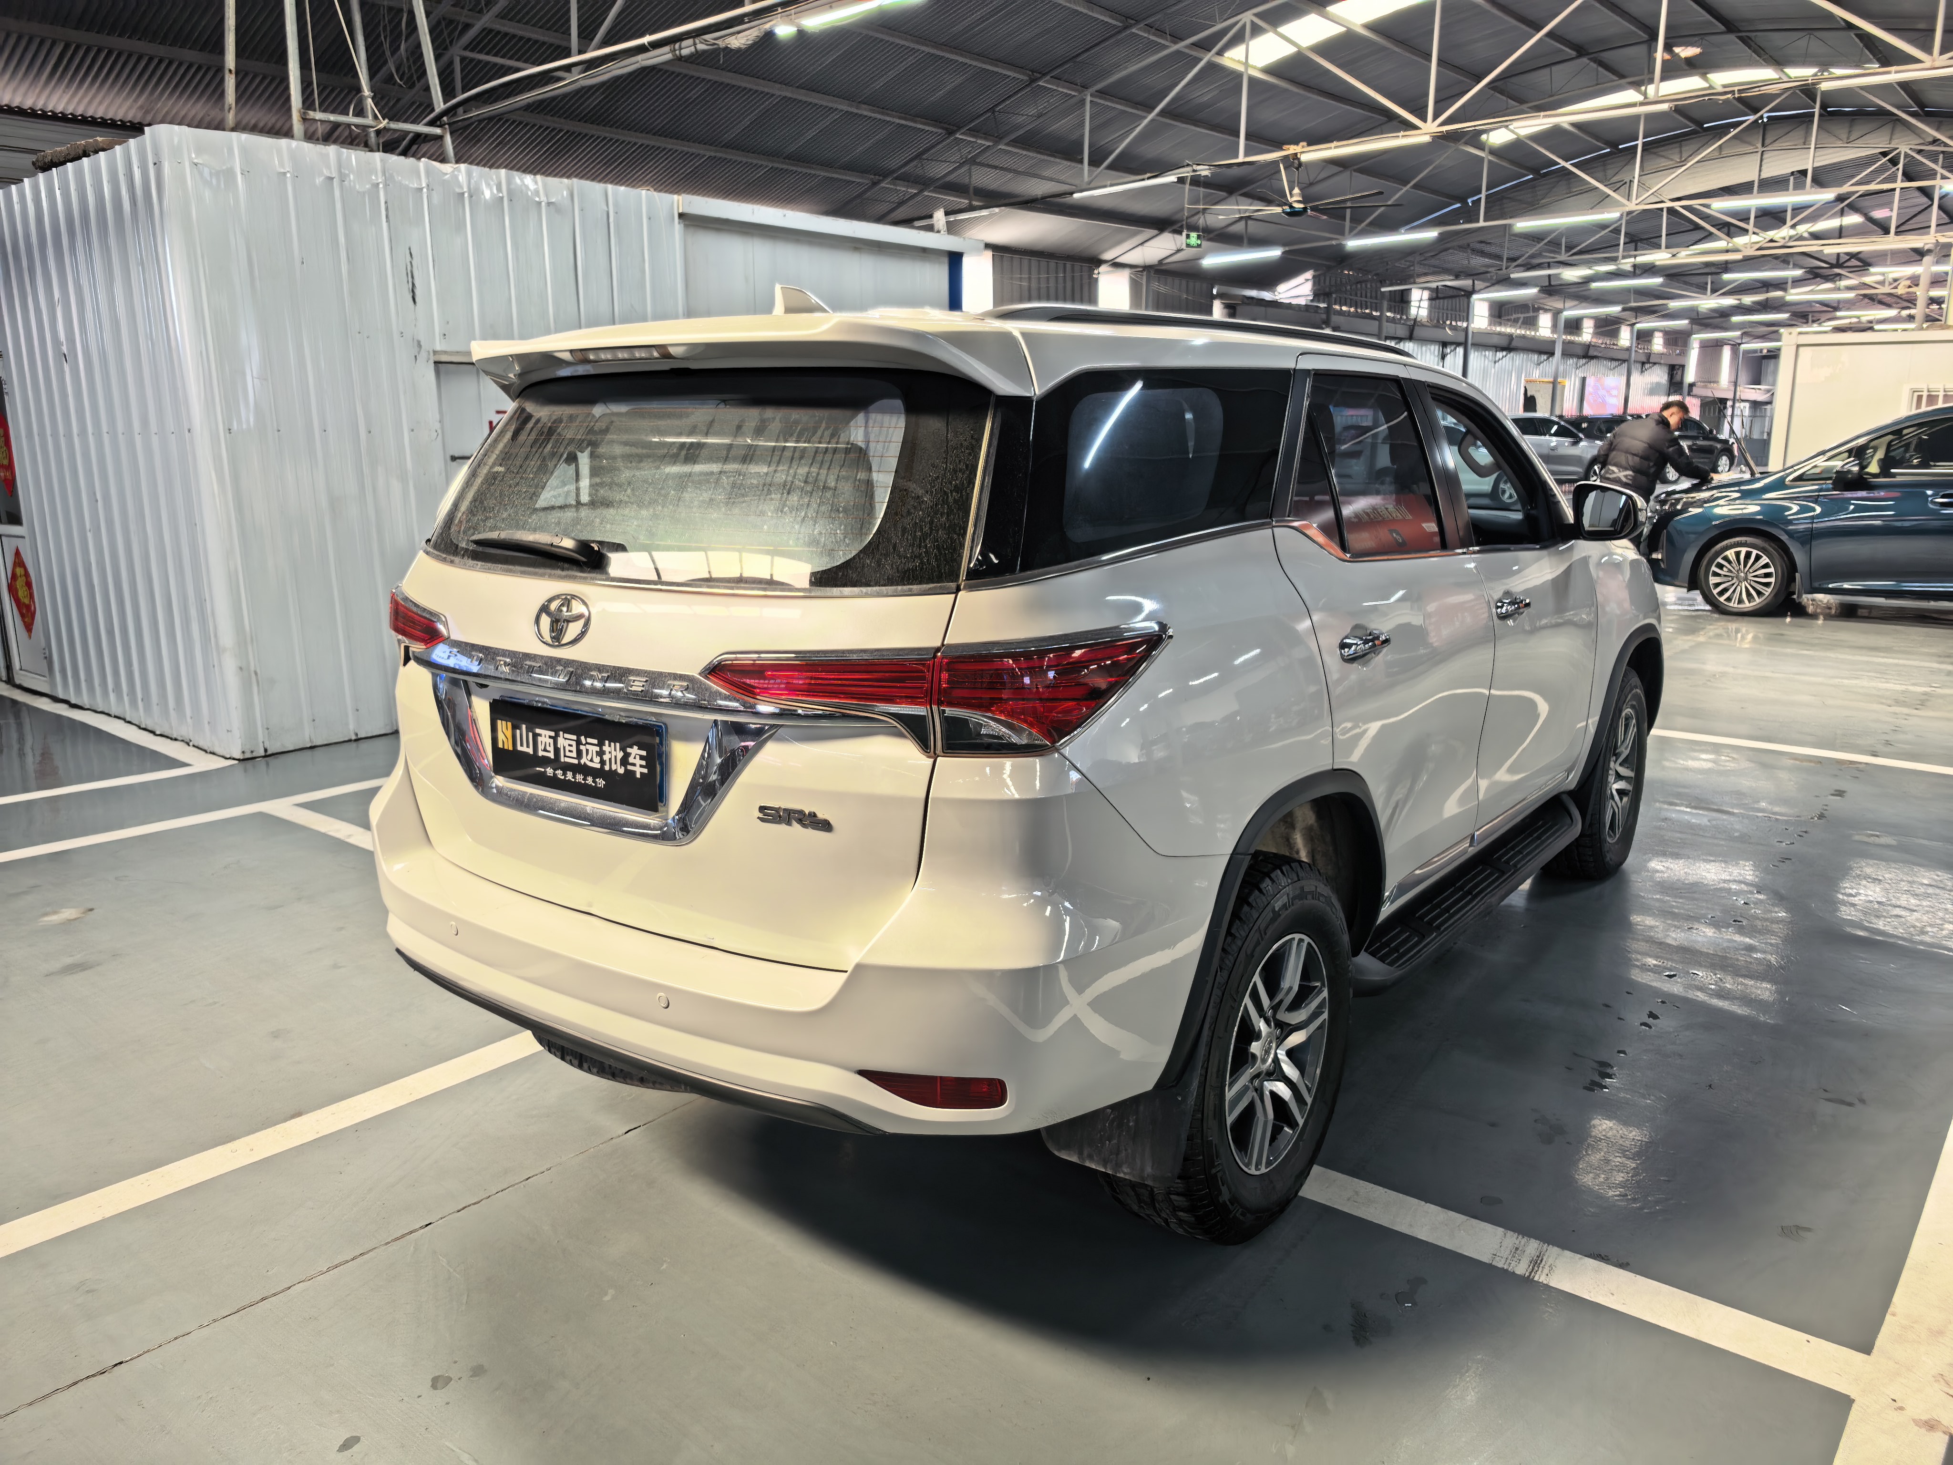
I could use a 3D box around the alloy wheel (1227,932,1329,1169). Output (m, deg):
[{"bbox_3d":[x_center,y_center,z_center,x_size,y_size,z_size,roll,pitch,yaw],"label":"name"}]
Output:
[{"bbox_3d":[0.532,0.620,2.708,0.190,0.475,0.475,9,16,37],"label":"alloy wheel"}]

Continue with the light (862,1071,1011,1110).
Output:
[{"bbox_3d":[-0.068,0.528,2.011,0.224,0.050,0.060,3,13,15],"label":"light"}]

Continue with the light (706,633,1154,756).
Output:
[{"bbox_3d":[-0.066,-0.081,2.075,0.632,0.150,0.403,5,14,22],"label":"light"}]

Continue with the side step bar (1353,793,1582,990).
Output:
[{"bbox_3d":[1.308,0.399,3.624,0.200,0.100,1.600,9,16,37],"label":"side step bar"}]

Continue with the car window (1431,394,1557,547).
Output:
[{"bbox_3d":[1.408,-0.711,3.675,0.050,0.431,0.786,-12,2,39],"label":"car window"}]

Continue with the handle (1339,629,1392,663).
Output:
[{"bbox_3d":[0.764,-0.172,2.664,0.050,0.047,0.220,9,16,37],"label":"handle"}]

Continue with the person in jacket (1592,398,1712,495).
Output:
[{"bbox_3d":[6.047,-2.034,12.100,0.850,1.800,0.620,-4,13,-17],"label":"person in jacket"}]

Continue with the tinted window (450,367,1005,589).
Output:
[{"bbox_3d":[-0.563,-0.429,2.349,1.380,0.415,0.125,9,-23,37],"label":"tinted window"}]

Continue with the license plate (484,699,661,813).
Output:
[{"bbox_3d":[-0.685,0.035,2.287,0.450,0.142,0.020,9,12,37],"label":"license plate"}]

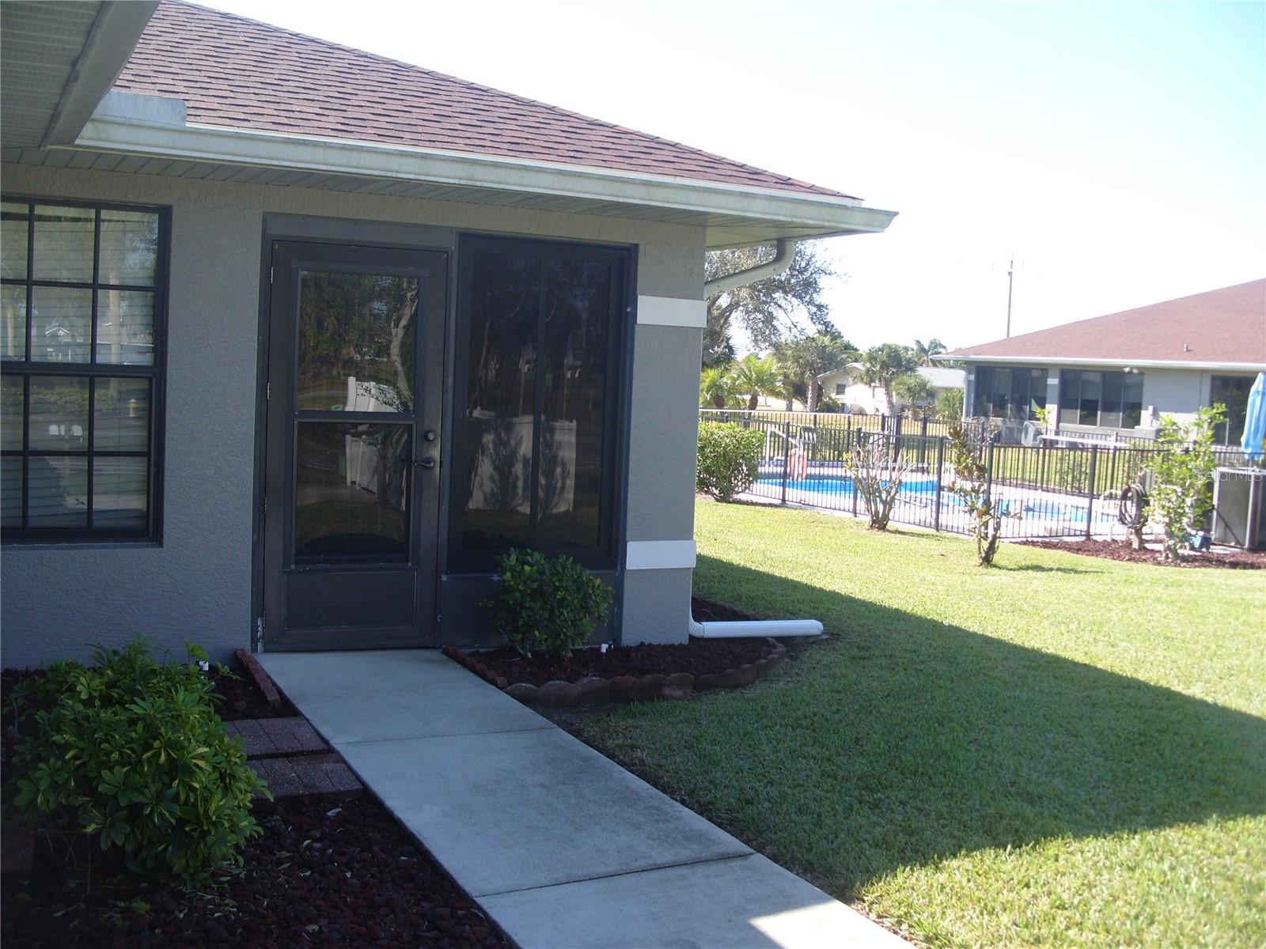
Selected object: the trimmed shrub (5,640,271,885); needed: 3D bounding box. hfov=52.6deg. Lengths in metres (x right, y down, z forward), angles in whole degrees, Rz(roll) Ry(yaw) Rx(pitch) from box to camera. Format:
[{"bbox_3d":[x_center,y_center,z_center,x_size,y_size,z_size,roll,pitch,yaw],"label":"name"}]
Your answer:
[{"bbox_3d":[-1.446,0.831,3.740,0.730,0.650,0.780,1,4,-21],"label":"trimmed shrub"}]

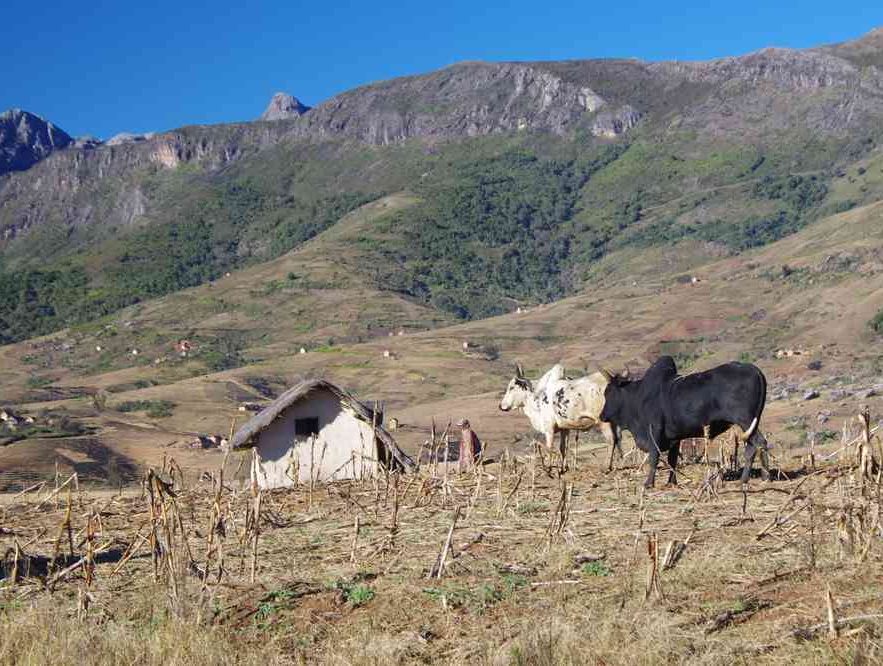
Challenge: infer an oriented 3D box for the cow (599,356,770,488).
[{"bbox_3d":[2.702,0.990,25.300,1.850,1.450,0.580,0,0,-10],"label":"cow"}]

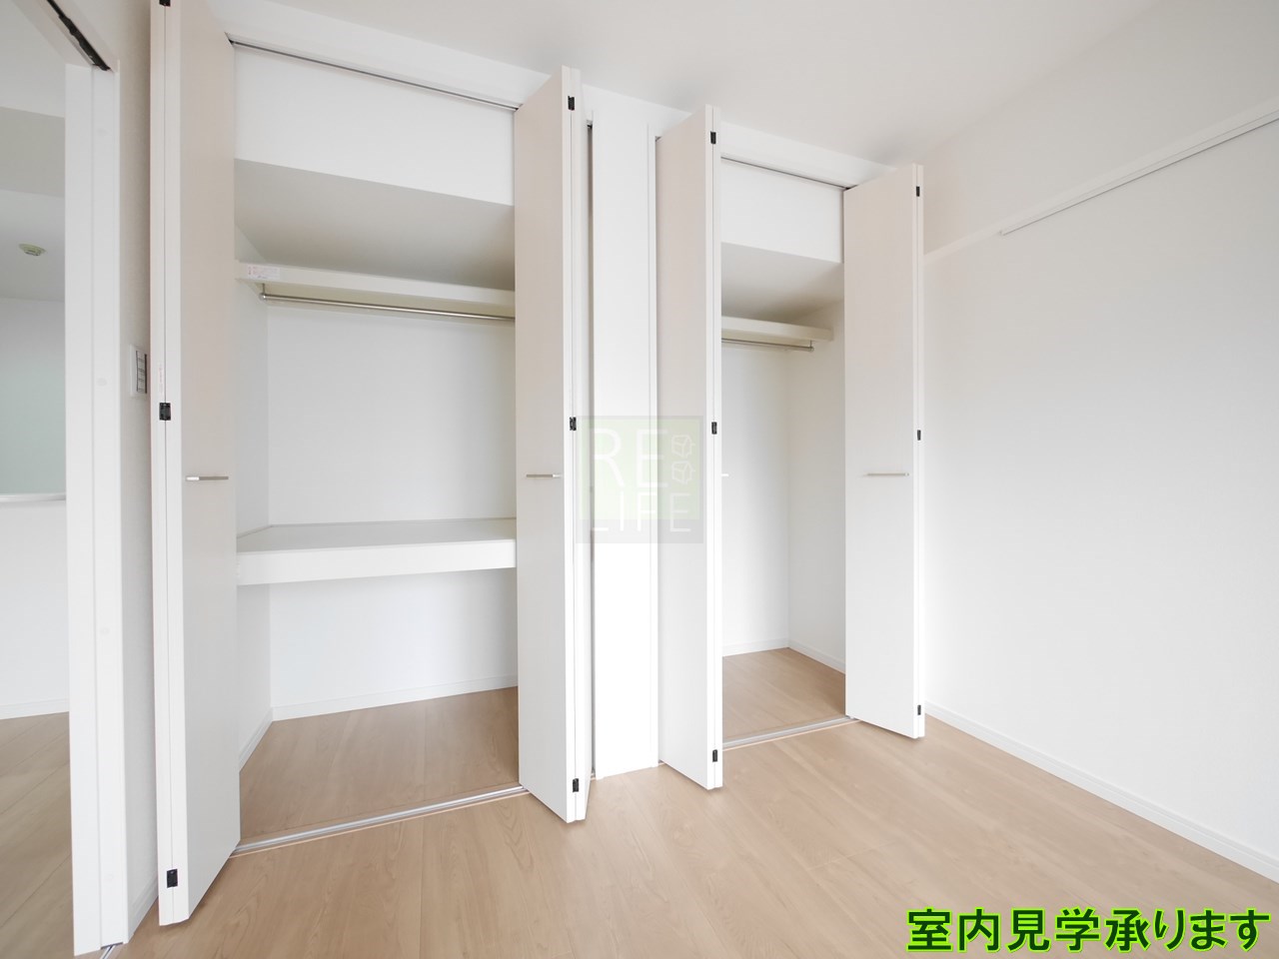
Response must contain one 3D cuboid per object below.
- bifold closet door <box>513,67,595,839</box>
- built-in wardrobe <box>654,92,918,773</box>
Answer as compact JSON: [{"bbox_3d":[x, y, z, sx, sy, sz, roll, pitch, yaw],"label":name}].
[{"bbox_3d":[-0.227,-0.097,1.728,0.237,2.263,0.303,-1,0,-41],"label":"bifold closet door"},{"bbox_3d":[0.512,-0.099,2.434,1.271,2.279,1.102,0,0,-21],"label":"built-in wardrobe"}]

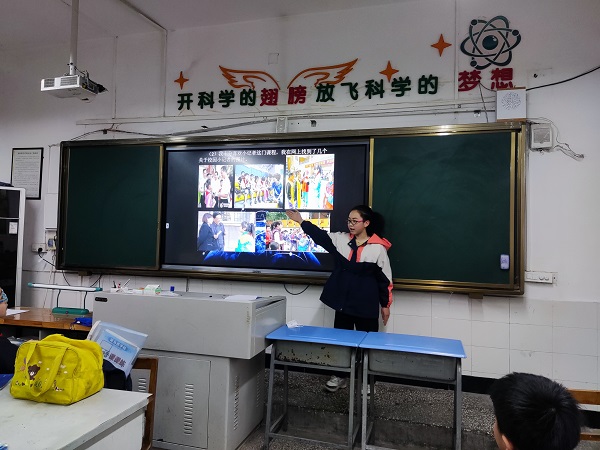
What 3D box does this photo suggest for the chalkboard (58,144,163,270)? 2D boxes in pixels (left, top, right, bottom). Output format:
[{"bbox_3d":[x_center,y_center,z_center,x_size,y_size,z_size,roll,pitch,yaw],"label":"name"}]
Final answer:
[{"bbox_3d":[-1.901,-0.172,4.346,1.175,1.250,0.070,1,-1,15],"label":"chalkboard"}]

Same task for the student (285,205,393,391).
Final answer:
[{"bbox_3d":[0.290,0.572,3.398,0.820,1.450,0.430,1,-1,15],"label":"student"}]

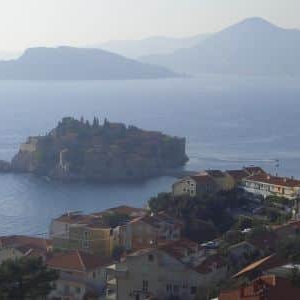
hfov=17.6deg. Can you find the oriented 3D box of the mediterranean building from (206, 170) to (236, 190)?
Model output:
[{"bbox_3d":[34.620,14.770,470.000,11.500,8.500,10.000,3,6,30],"label":"mediterranean building"}]

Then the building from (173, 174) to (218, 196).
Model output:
[{"bbox_3d":[20.580,16.530,442.000,13.000,9.500,13.000,4,7,36],"label":"building"}]

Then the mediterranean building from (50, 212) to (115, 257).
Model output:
[{"bbox_3d":[-18.420,23.430,266.000,16.500,12.500,12.000,0,5,0],"label":"mediterranean building"}]

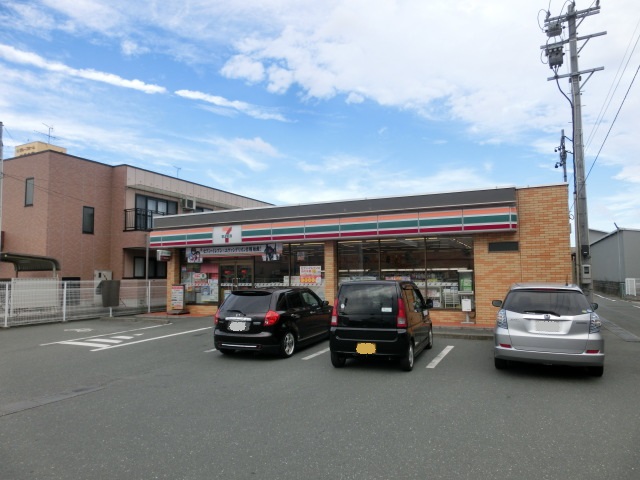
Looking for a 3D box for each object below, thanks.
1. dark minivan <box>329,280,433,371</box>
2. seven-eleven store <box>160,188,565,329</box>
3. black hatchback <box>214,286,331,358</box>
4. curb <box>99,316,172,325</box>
[{"bbox_3d":[1.430,1.644,9.358,1.490,1.620,3.400,-3,-5,22],"label":"dark minivan"},{"bbox_3d":[2.166,1.154,20.372,15.600,4.300,10.500,-3,-5,24],"label":"seven-eleven store"},{"bbox_3d":[-0.898,1.855,10.978,1.700,1.510,4.000,-3,-5,22],"label":"black hatchback"},{"bbox_3d":[-7.117,3.111,17.161,3.550,0.130,0.170,-3,-5,24],"label":"curb"}]

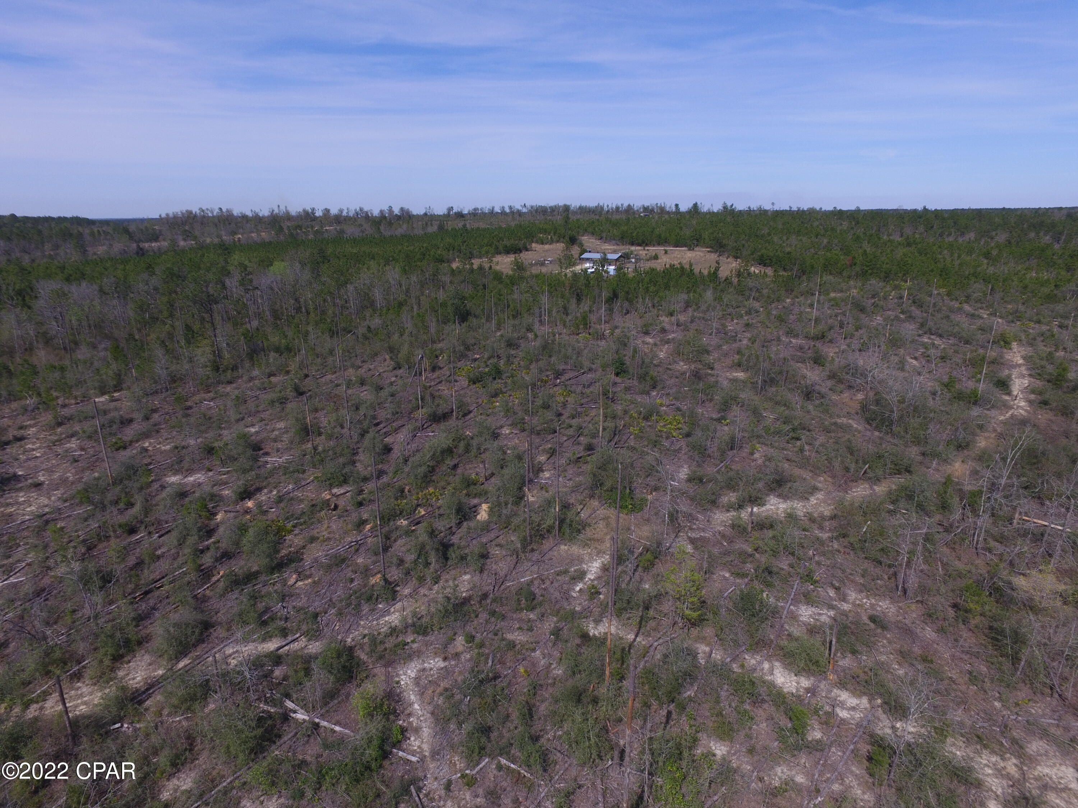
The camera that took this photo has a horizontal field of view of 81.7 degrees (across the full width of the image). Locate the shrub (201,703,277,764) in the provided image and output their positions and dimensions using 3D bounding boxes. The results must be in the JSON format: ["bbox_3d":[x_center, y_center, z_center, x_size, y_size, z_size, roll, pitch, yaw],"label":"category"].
[{"bbox_3d":[-13.543,14.962,28.411,3.137,2.100,3.043,0,17,0],"label":"shrub"}]

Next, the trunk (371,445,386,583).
[{"bbox_3d":[-10.619,7.287,41.280,0.240,10.244,0.240,0,17,0],"label":"trunk"}]

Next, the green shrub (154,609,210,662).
[{"bbox_3d":[-19.548,12.717,34.184,2.646,2.709,2.567,0,17,0],"label":"green shrub"}]

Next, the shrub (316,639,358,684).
[{"bbox_3d":[-10.512,13.422,32.355,1.994,2.366,1.934,0,17,0],"label":"shrub"}]

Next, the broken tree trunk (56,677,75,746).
[{"bbox_3d":[-21.524,13.998,28.305,0.250,3.742,0.250,1,16,0],"label":"broken tree trunk"}]

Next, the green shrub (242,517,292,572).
[{"bbox_3d":[-19.005,9.879,43.642,3.234,3.500,3.137,0,17,0],"label":"green shrub"}]

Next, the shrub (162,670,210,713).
[{"bbox_3d":[-17.473,14.238,30.872,2.077,1.735,2.014,0,17,0],"label":"shrub"}]

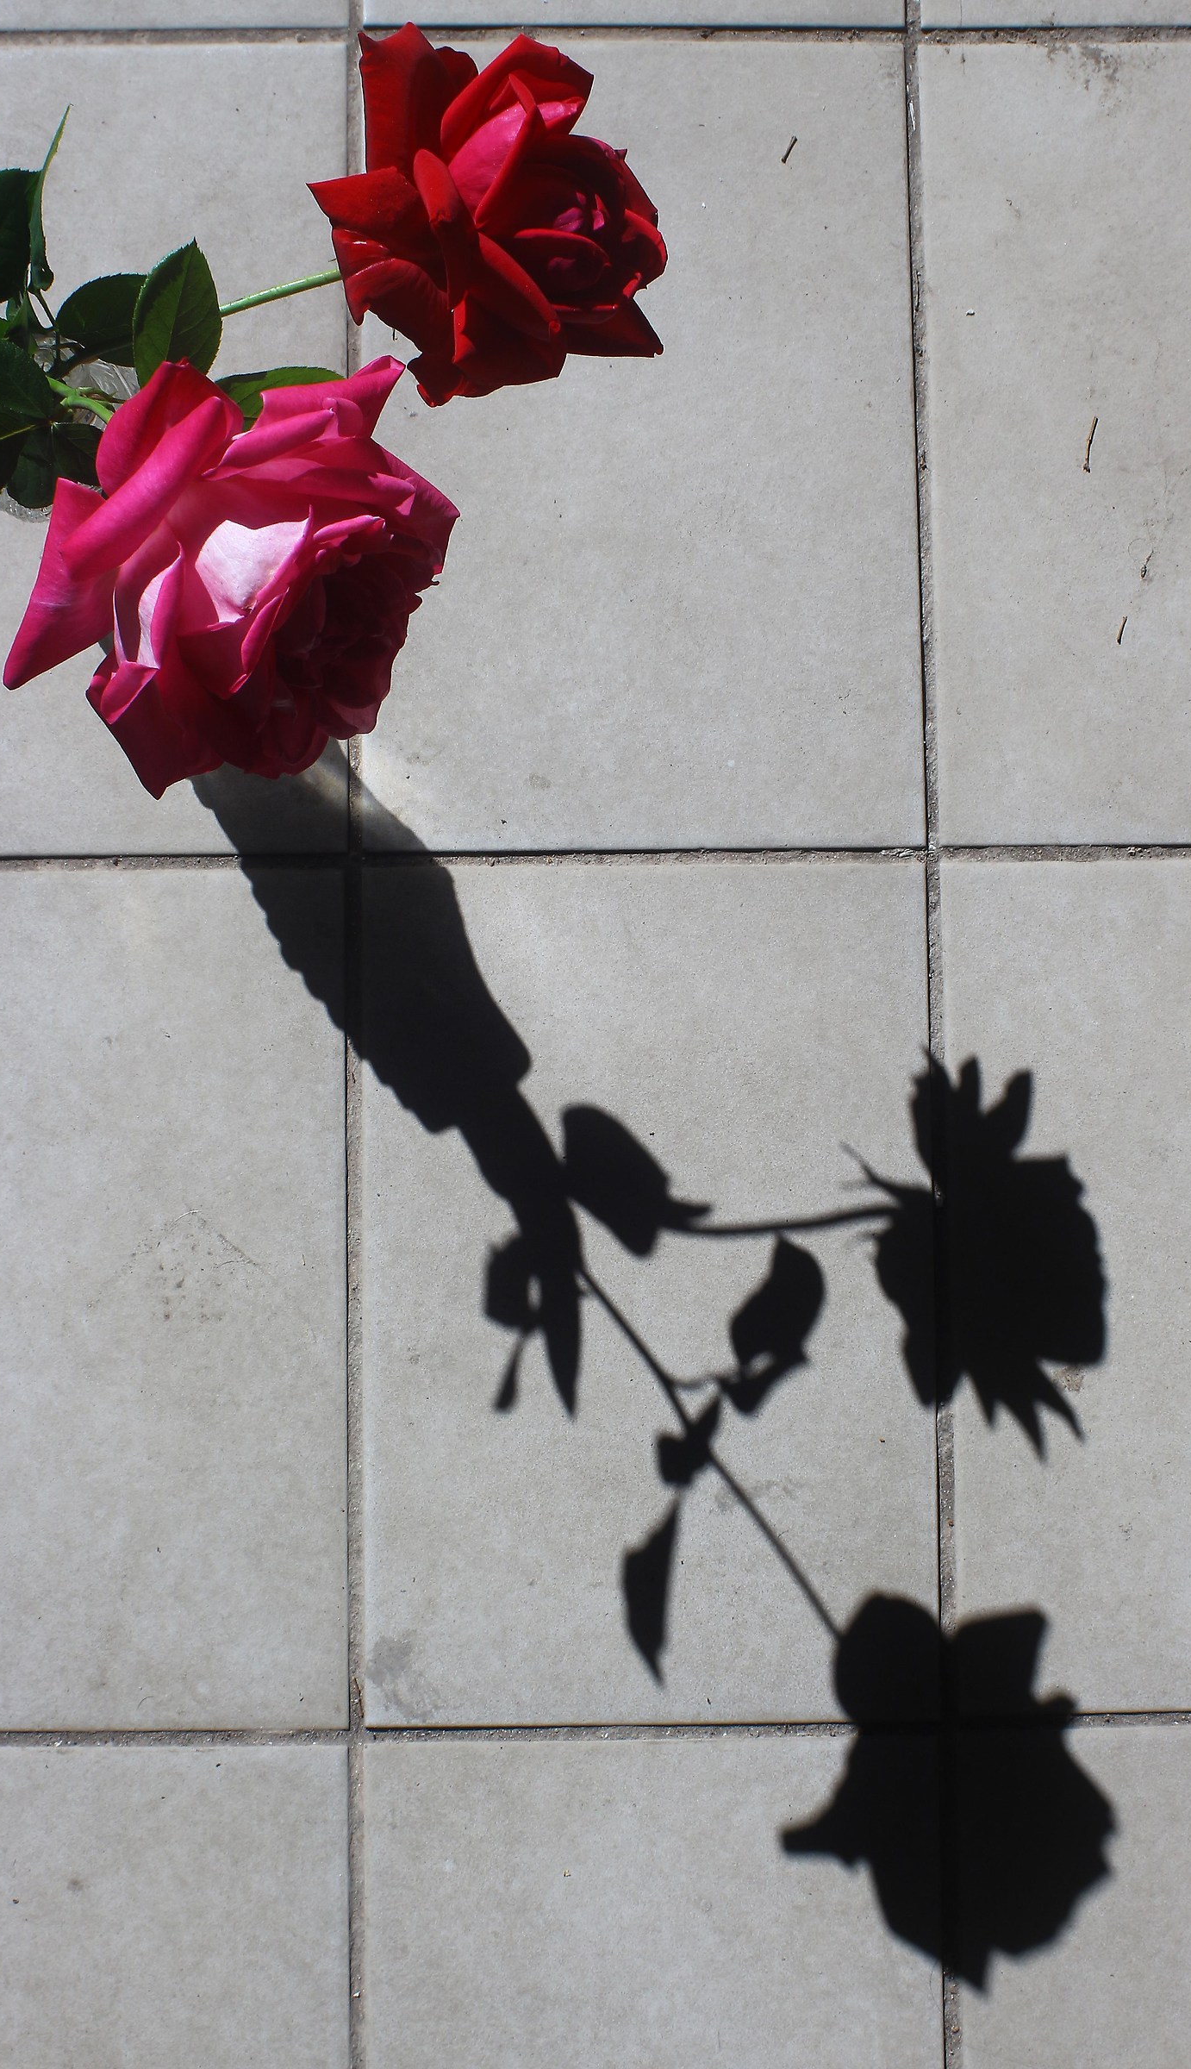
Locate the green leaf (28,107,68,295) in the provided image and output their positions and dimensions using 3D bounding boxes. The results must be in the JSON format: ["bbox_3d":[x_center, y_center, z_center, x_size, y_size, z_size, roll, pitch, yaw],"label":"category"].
[{"bbox_3d":[-0.149,-0.227,0.705,0.009,0.020,0.049,7,118,-14],"label":"green leaf"}]

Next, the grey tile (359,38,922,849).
[{"bbox_3d":[0.016,-0.214,0.940,0.200,0.010,0.300,-1,85,-1],"label":"grey tile"}]

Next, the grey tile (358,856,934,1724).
[{"bbox_3d":[0.019,0.089,0.912,0.200,0.010,0.300,0,85,-1],"label":"grey tile"}]

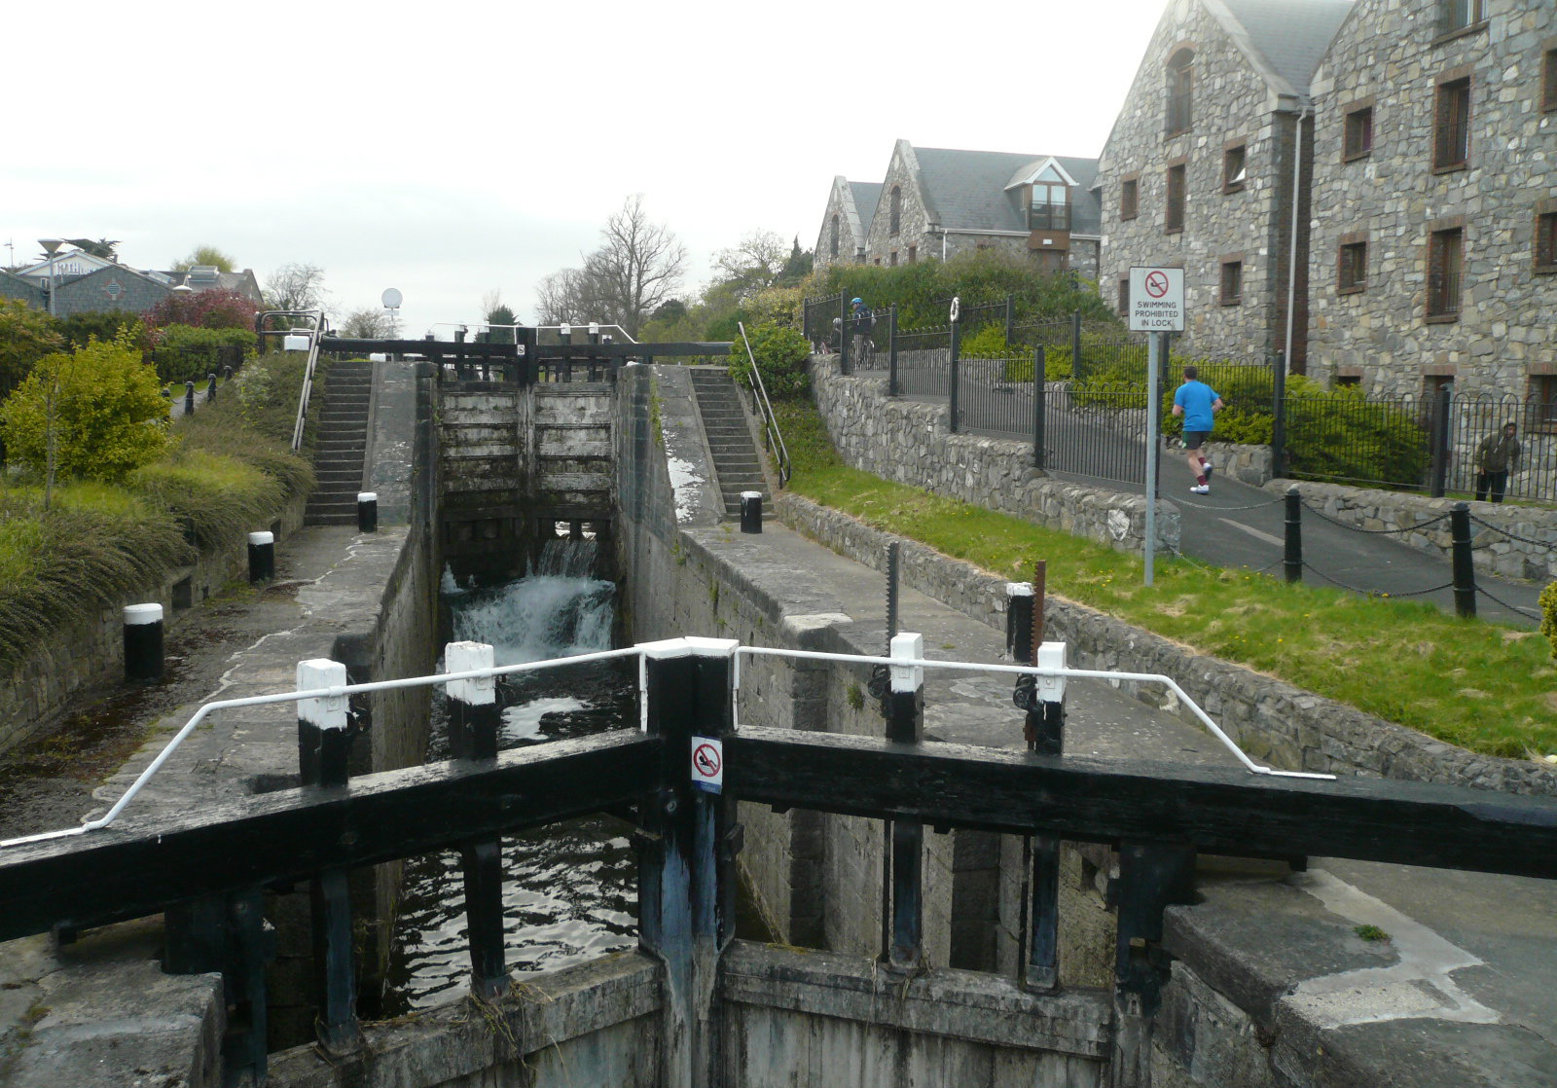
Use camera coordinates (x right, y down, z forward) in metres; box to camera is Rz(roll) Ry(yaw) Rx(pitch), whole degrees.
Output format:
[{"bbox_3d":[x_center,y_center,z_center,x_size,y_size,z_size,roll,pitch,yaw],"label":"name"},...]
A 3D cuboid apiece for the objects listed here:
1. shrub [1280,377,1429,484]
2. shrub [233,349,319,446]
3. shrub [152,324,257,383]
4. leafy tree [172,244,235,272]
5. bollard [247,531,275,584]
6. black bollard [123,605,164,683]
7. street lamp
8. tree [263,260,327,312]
[{"bbox_3d":[7.623,-1.491,16.600,1.350,1.520,2.100,-1,8,-13],"label":"shrub"},{"bbox_3d":[-10.109,-2.960,25.437,1.600,1.750,1.900,-2,7,-20],"label":"shrub"},{"bbox_3d":[-18.025,-5.983,39.583,3.300,1.850,2.300,-2,7,-20],"label":"shrub"},{"bbox_3d":[-35.627,-13.999,78.545,5.000,9.206,5.000,0,8,0],"label":"leafy tree"},{"bbox_3d":[-6.875,0.183,16.749,0.350,0.661,0.350,-2,7,-22],"label":"bollard"},{"bbox_3d":[-5.272,0.824,10.469,0.339,0.587,0.339,-1,8,-13],"label":"black bollard"},{"bbox_3d":[-18.191,-5.455,31.796,0.650,4.432,0.650,0,8,0],"label":"street lamp"},{"bbox_3d":[-27.073,-12.515,71.034,4.000,6.605,3.700,-2,7,-20],"label":"tree"}]

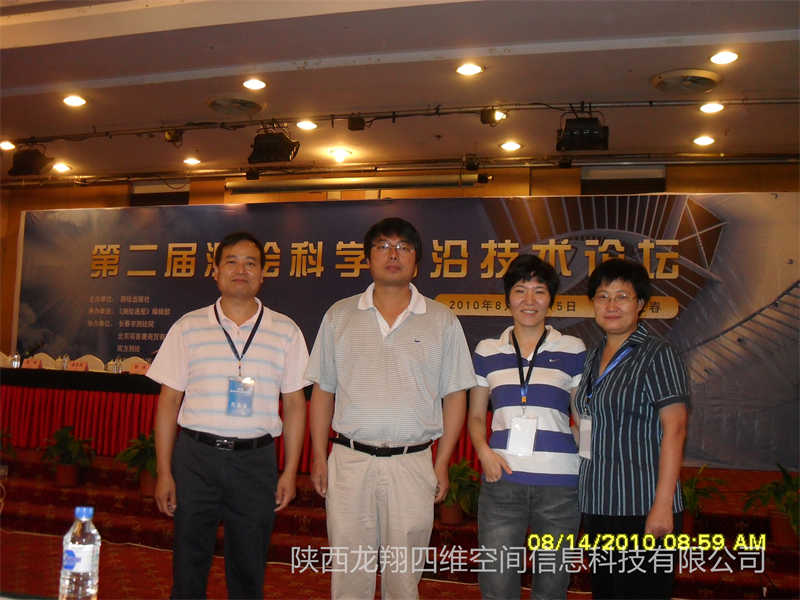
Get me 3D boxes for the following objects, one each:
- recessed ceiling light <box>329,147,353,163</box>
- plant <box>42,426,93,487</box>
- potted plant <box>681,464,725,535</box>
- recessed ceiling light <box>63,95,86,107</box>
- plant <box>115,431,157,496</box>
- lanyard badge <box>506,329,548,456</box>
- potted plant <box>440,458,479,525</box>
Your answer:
[{"bbox_3d":[-0.597,-1.460,8.117,0.200,0.070,0.200,2,-5,-5],"label":"recessed ceiling light"},{"bbox_3d":[-2.516,1.188,6.121,0.360,0.440,0.360,4,-5,-22],"label":"plant"},{"bbox_3d":[1.792,1.234,4.955,0.410,0.470,0.410,0,-5,20],"label":"potted plant"},{"bbox_3d":[-2.653,-1.626,6.592,0.180,0.050,0.180,4,-5,-23],"label":"recessed ceiling light"},{"bbox_3d":[-1.854,1.204,5.938,0.430,0.470,0.430,3,-5,-17],"label":"plant"},{"bbox_3d":[0.399,0.286,2.530,0.135,0.400,0.110,1,-5,7],"label":"lanyard badge"},{"bbox_3d":[0.399,1.259,5.331,0.400,0.440,0.400,1,-5,5],"label":"potted plant"}]

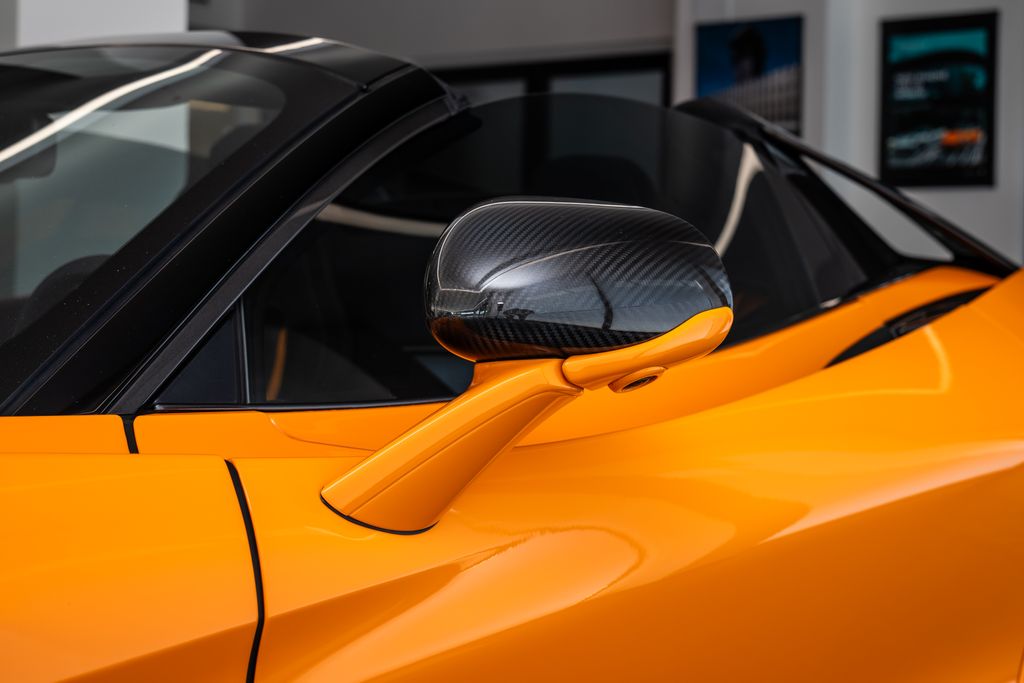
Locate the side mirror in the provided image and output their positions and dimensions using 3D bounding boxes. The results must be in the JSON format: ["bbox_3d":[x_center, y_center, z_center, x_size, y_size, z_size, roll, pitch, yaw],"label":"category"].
[{"bbox_3d":[0.014,0.019,1.302,0.280,0.270,0.225,3,5,40],"label":"side mirror"}]

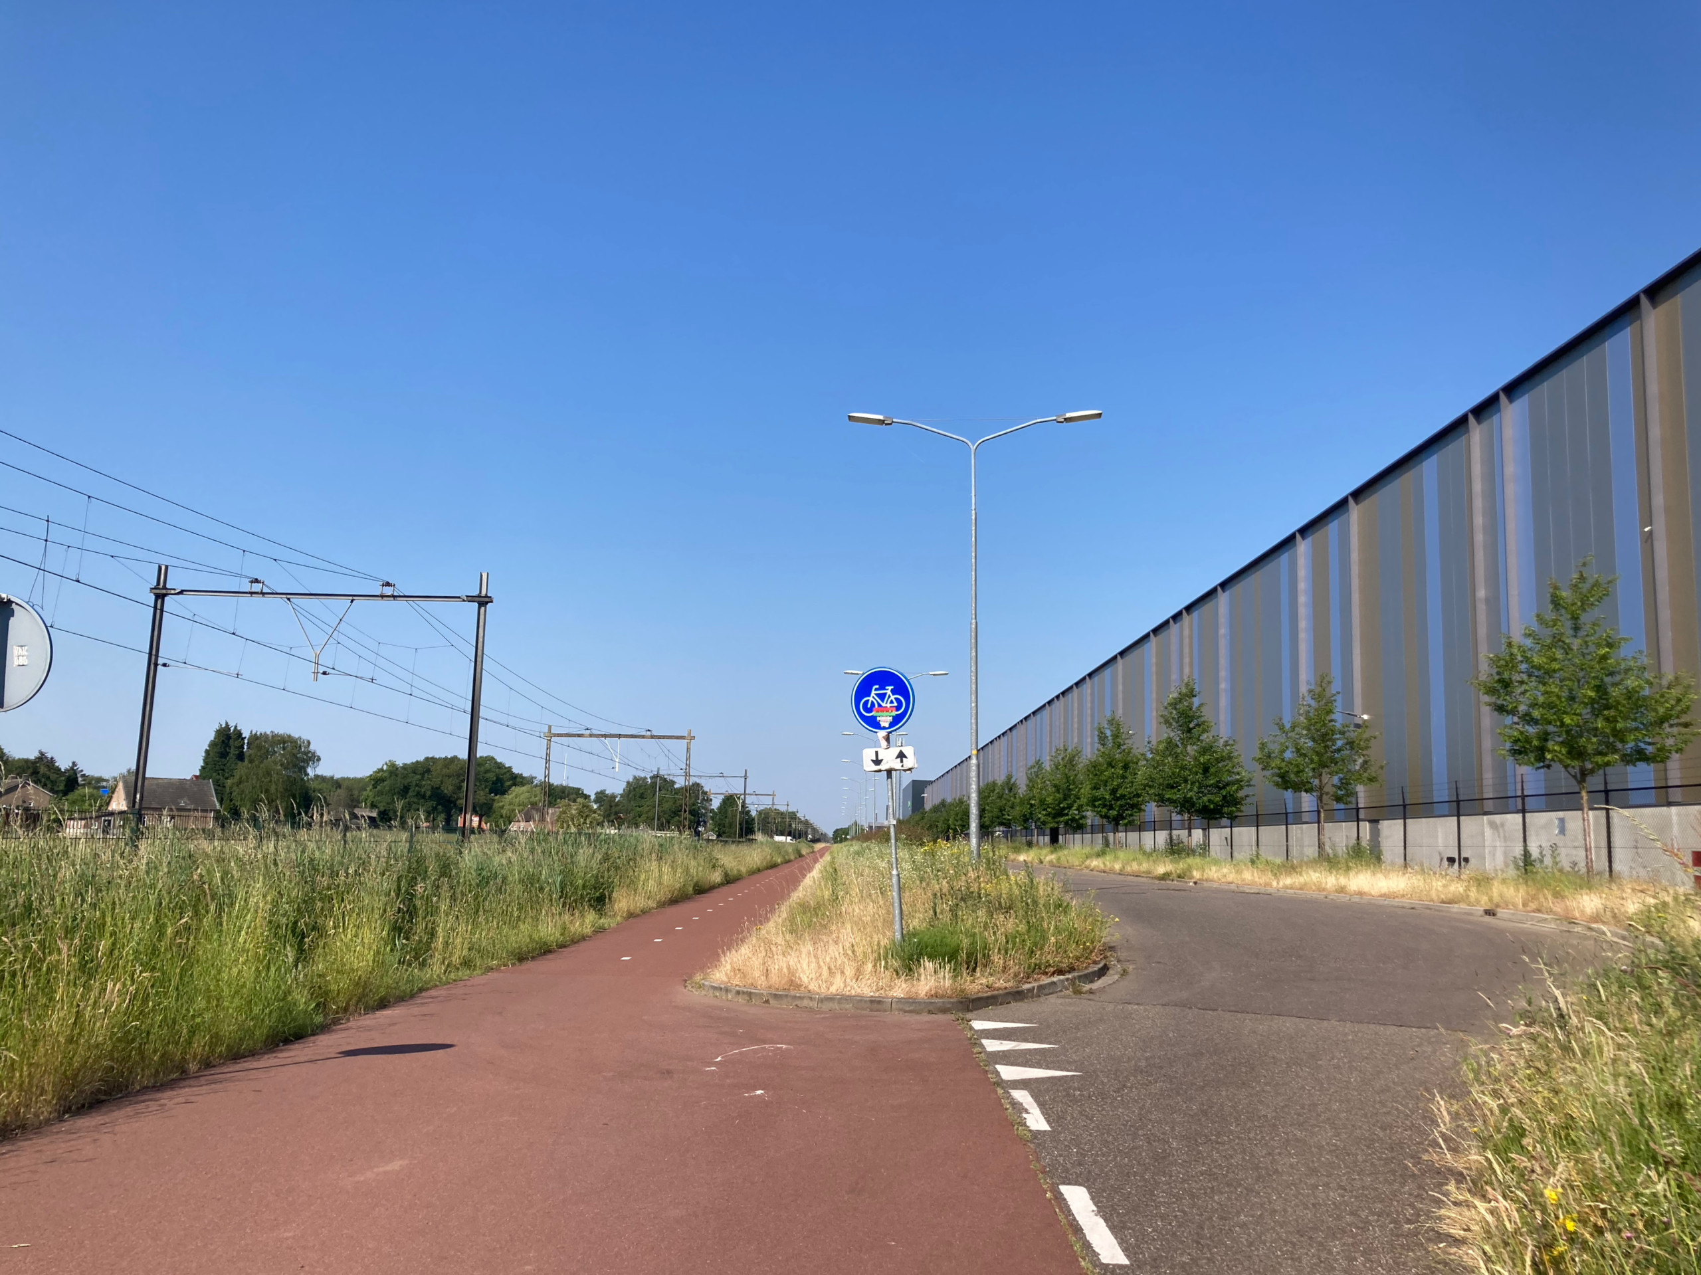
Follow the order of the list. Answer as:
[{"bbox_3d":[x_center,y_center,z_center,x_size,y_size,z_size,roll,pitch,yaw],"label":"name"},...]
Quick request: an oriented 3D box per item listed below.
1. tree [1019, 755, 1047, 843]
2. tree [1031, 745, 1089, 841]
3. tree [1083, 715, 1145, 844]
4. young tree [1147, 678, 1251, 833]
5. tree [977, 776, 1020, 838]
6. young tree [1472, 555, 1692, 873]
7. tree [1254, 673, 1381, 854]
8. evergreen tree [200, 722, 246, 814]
[{"bbox_3d":[12.458,11.421,92.125,2.940,6.910,2.940,2,-9,0],"label":"tree"},{"bbox_3d":[12.112,9.600,79.355,3.460,6.710,3.460,2,-9,0],"label":"tree"},{"bbox_3d":[12.665,7.213,65.053,3.150,7.230,3.150,2,-9,0],"label":"tree"},{"bbox_3d":[13.007,5.145,51.467,4.090,7.310,4.090,2,-9,0],"label":"young tree"},{"bbox_3d":[11.994,14.313,109.896,3.300,6.430,3.300,2,-9,0],"label":"tree"},{"bbox_3d":[12.912,1.640,24.113,3.890,6.130,3.890,2,-9,0],"label":"young tree"},{"bbox_3d":[12.706,3.803,37.284,3.470,5.750,3.470,2,-9,0],"label":"tree"},{"bbox_3d":[-67.877,15.518,148.989,5.320,12.770,5.320,2,-9,0],"label":"evergreen tree"}]

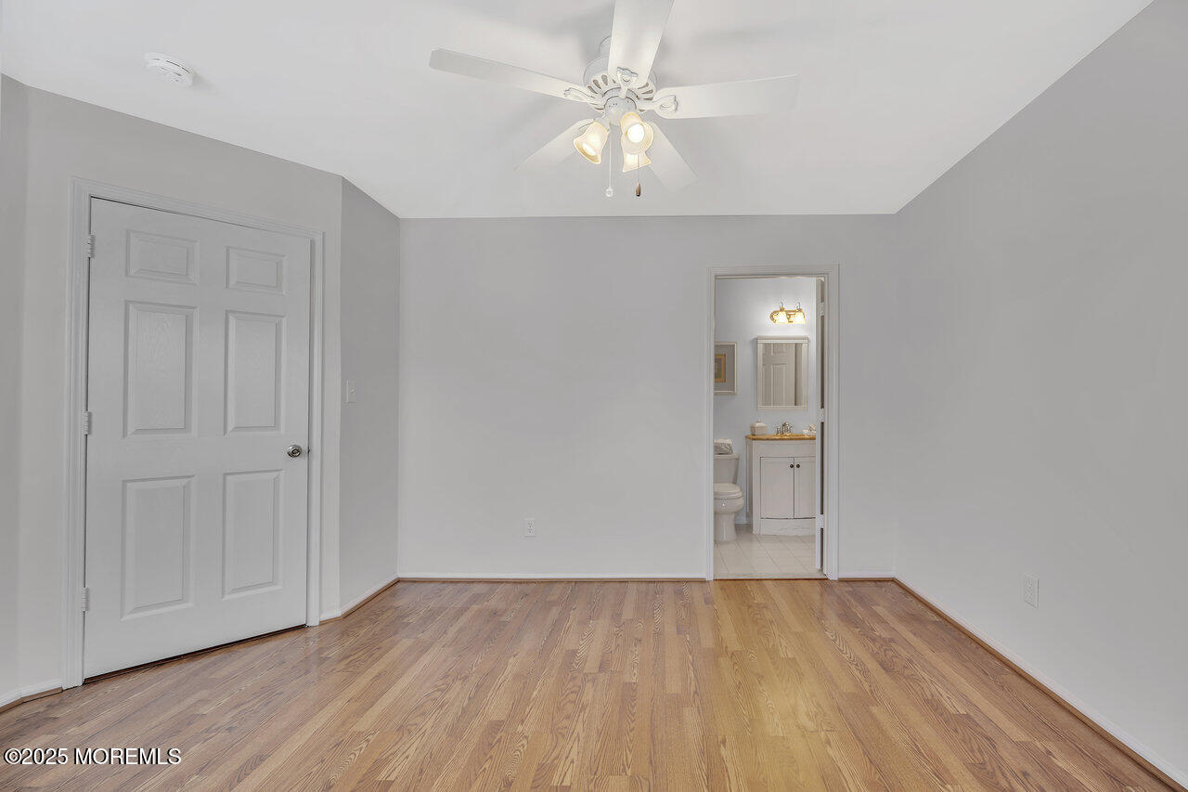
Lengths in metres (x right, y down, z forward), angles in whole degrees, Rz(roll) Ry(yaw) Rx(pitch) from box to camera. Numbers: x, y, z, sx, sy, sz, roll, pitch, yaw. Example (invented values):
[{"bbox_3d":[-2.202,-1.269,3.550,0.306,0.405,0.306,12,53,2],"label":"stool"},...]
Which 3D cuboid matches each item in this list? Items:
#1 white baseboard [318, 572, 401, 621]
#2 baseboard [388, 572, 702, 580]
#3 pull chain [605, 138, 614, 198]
[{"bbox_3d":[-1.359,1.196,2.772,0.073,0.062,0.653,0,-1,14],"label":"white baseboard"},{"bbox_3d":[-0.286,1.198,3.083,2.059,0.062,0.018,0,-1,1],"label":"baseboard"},{"bbox_3d":[0.059,-0.831,1.663,0.022,0.225,0.022,0,-1,0],"label":"pull chain"}]

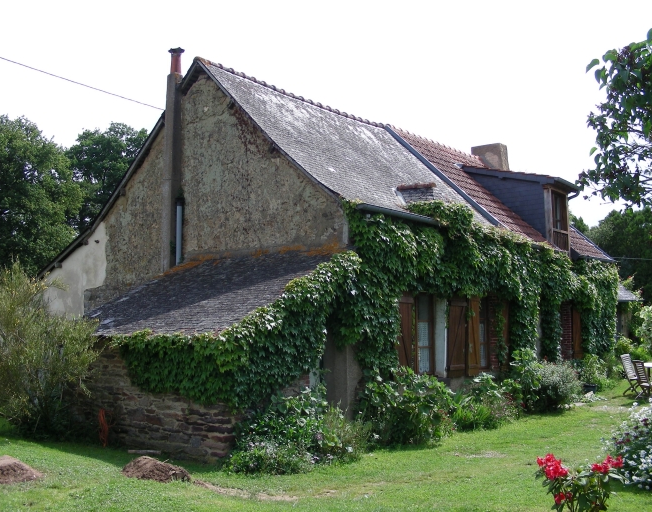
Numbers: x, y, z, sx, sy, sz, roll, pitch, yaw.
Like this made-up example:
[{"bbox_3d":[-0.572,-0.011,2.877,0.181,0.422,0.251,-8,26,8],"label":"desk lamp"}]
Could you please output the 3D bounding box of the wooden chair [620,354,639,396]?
[{"bbox_3d":[7.555,2.941,18.400,0.640,1.040,0.520,-6,-9,40],"label":"wooden chair"}]

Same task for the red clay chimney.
[{"bbox_3d":[-3.368,-4.400,16.873,0.360,0.651,0.360,0,-7,0],"label":"red clay chimney"}]

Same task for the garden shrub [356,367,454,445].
[{"bbox_3d":[1.280,2.420,12.250,1.300,1.220,1.500,-6,-9,42],"label":"garden shrub"}]

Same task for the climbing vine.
[{"bbox_3d":[2.534,1.143,17.375,3.450,4.000,15.000,-6,-9,42],"label":"climbing vine"}]

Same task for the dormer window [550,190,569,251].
[{"bbox_3d":[5.961,-0.855,19.131,0.240,1.510,1.125,-6,-9,42],"label":"dormer window"}]

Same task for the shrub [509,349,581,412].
[{"bbox_3d":[4.660,2.630,15.880,1.200,1.320,1.550,-6,-9,42],"label":"shrub"}]

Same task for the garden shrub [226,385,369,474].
[{"bbox_3d":[-0.370,2.320,10.150,1.500,1.120,1.750,-6,-9,42],"label":"garden shrub"}]

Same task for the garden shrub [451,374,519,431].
[{"bbox_3d":[2.930,2.680,13.950,1.100,0.950,1.300,-6,-9,42],"label":"garden shrub"}]

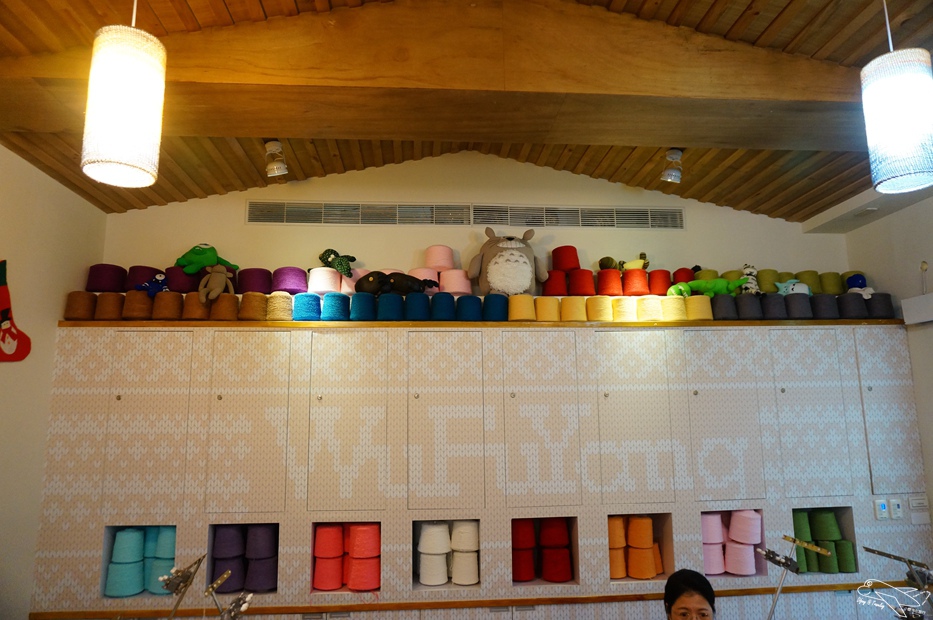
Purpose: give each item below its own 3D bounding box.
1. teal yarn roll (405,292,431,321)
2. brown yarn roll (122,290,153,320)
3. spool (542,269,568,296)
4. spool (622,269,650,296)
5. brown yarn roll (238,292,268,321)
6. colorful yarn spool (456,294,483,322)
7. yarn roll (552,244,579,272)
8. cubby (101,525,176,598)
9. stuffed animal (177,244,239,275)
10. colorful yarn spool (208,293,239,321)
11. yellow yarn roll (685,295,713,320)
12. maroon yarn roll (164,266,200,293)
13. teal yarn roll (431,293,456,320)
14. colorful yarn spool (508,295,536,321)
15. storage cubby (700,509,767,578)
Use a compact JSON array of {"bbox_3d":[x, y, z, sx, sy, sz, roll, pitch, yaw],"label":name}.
[{"bbox_3d":[-0.290,-0.008,3.742,0.154,0.174,0.154,0,-9,-5],"label":"teal yarn roll"},{"bbox_3d":[-1.895,-0.017,3.589,0.169,0.170,0.169,0,-8,-5],"label":"brown yarn roll"},{"bbox_3d":[0.575,-0.161,4.029,0.175,0.171,0.175,0,-8,-5],"label":"spool"},{"bbox_3d":[1.117,-0.169,4.079,0.182,0.181,0.182,0,-8,-5],"label":"spool"},{"bbox_3d":[-1.261,-0.003,3.685,0.162,0.175,0.162,0,-10,-4],"label":"brown yarn roll"},{"bbox_3d":[0.020,0.001,3.958,0.159,0.164,0.159,0,-9,-5],"label":"colorful yarn spool"},{"bbox_3d":[0.654,-0.322,4.060,0.191,0.168,0.191,-1,-8,0],"label":"yarn roll"},{"bbox_3d":[-1.764,1.378,3.495,0.373,0.363,0.374,0,-9,-5],"label":"cubby"},{"bbox_3d":[-1.717,-0.334,4.111,0.390,0.200,0.230,-2,-9,5],"label":"stuffed animal"},{"bbox_3d":[-1.423,-0.005,3.652,0.162,0.168,0.162,0,-9,-5],"label":"colorful yarn spool"},{"bbox_3d":[1.526,0.000,4.085,0.172,0.167,0.172,0,-9,-5],"label":"yellow yarn roll"},{"bbox_3d":[-1.862,-0.177,4.094,0.216,0.184,0.216,0,-9,-5],"label":"maroon yarn roll"},{"bbox_3d":[-0.137,-0.001,3.763,0.154,0.175,0.154,-1,-10,0],"label":"teal yarn roll"},{"bbox_3d":[0.363,0.002,4.044,0.183,0.182,0.183,0,-9,-5],"label":"colorful yarn spool"},{"bbox_3d":[1.525,1.375,3.757,0.373,0.363,0.374,0,-9,-5],"label":"storage cubby"}]

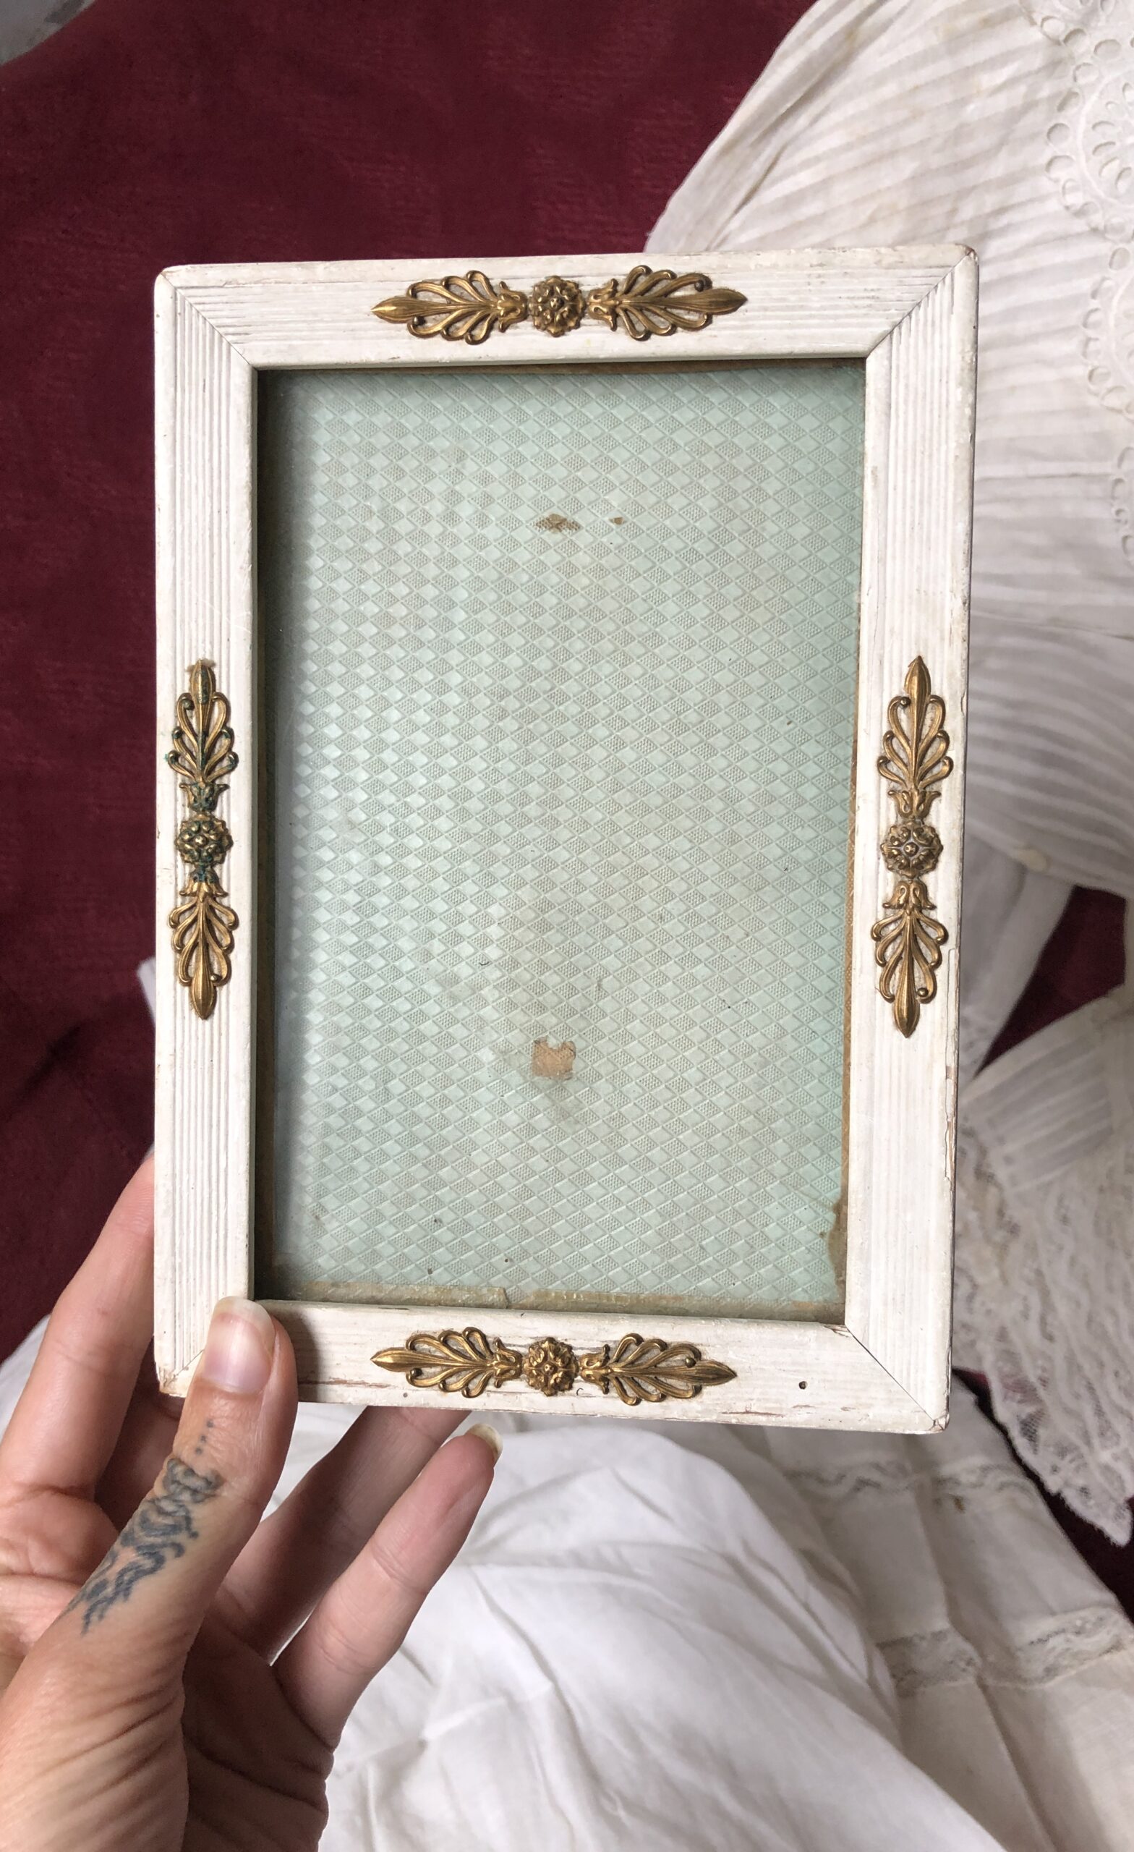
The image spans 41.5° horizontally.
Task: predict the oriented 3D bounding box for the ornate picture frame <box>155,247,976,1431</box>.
[{"bbox_3d":[-0.003,-0.014,0.266,0.141,0.016,0.201,1,93,5],"label":"ornate picture frame"}]

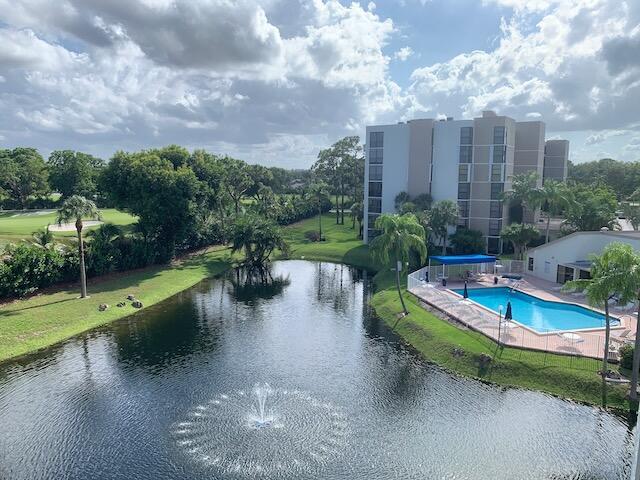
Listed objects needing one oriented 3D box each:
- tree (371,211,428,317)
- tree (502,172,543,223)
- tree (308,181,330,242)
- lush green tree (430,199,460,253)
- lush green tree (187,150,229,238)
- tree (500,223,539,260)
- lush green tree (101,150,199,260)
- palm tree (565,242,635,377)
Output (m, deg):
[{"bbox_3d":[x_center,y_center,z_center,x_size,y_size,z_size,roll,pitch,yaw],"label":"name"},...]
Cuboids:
[{"bbox_3d":[6.896,2.100,42.421,4.920,9.070,4.920,0,8,0],"label":"tree"},{"bbox_3d":[30.704,-4.186,73.141,6.060,12.050,6.060,0,8,0],"label":"tree"},{"bbox_3d":[-0.267,-4.972,85.655,4.270,10.480,4.270,0,8,0],"label":"tree"},{"bbox_3d":[18.372,-1.790,71.510,4.284,7.997,4.150,1,8,0],"label":"lush green tree"},{"bbox_3d":[-19.989,-7.856,85.749,7.460,15.960,7.460,0,8,0],"label":"lush green tree"},{"bbox_3d":[27.804,0.294,66.994,5.084,5.385,4.925,1,8,0],"label":"tree"},{"bbox_3d":[-24.526,-5.088,69.147,13.533,15.019,11.982,1,8,0],"label":"lush green tree"},{"bbox_3d":[17.225,4.274,29.801,4.310,8.330,4.310,0,8,0],"label":"palm tree"}]

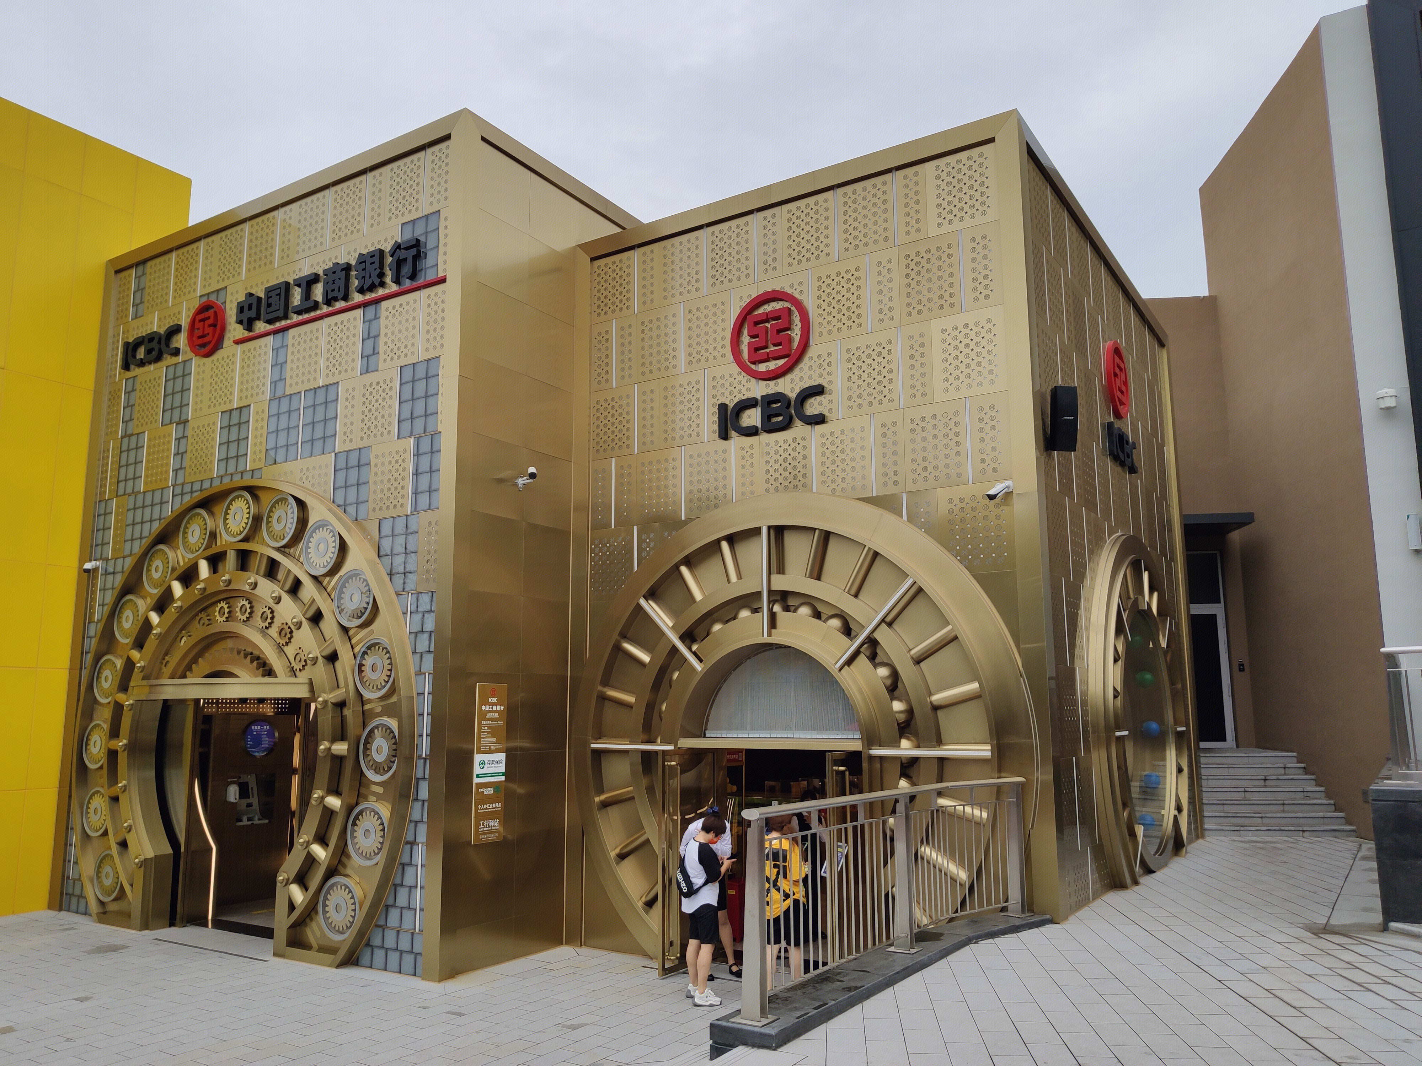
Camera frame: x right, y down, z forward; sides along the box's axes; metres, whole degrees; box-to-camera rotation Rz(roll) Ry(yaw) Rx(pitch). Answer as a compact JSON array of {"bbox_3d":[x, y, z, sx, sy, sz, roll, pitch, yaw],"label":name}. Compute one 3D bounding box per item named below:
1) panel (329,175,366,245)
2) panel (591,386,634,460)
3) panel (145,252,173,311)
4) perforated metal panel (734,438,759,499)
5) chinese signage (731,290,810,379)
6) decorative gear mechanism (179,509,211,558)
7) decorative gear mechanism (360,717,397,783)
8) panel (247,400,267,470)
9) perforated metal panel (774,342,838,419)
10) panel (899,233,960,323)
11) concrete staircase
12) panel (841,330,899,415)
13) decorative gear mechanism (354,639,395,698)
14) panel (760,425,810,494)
[{"bbox_3d":[-4.119,-3.662,12.152,0.608,0.794,0.050,-6,-11,32],"label":"panel"},{"bbox_3d":[-1.080,-1.229,11.982,0.616,0.780,0.050,-6,-10,33],"label":"panel"},{"bbox_3d":[-7.360,-3.327,14.277,0.640,0.764,0.050,-6,-10,33],"label":"panel"},{"bbox_3d":[0.384,-0.612,10.879,0.274,0.784,0.040,-6,-11,33],"label":"perforated metal panel"},{"bbox_3d":[0.622,-2.096,11.327,0.929,0.929,0.100,-6,-11,33],"label":"chinese signage"},{"bbox_3d":[-6.242,0.014,13.021,0.623,0.623,0.103,-6,-10,33],"label":"decorative gear mechanism"},{"bbox_3d":[-3.294,2.191,10.762,0.623,0.623,0.103,-6,-10,33],"label":"decorative gear mechanism"},{"bbox_3d":[-5.293,-1.153,12.563,0.291,0.792,0.050,-6,-10,33],"label":"panel"},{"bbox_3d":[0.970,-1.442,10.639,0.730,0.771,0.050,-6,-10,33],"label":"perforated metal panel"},{"bbox_3d":[2.032,-2.361,9.946,0.593,0.784,0.060,-6,-11,32],"label":"panel"},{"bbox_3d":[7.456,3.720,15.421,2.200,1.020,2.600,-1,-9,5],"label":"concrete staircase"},{"bbox_3d":[1.592,-1.607,10.717,0.618,0.823,0.040,-6,-11,33],"label":"panel"},{"bbox_3d":[-3.270,1.342,10.546,0.578,0.578,0.112,-6,-11,32],"label":"decorative gear mechanism"},{"bbox_3d":[0.757,-0.653,10.637,0.619,0.784,0.040,-6,-11,33],"label":"panel"}]

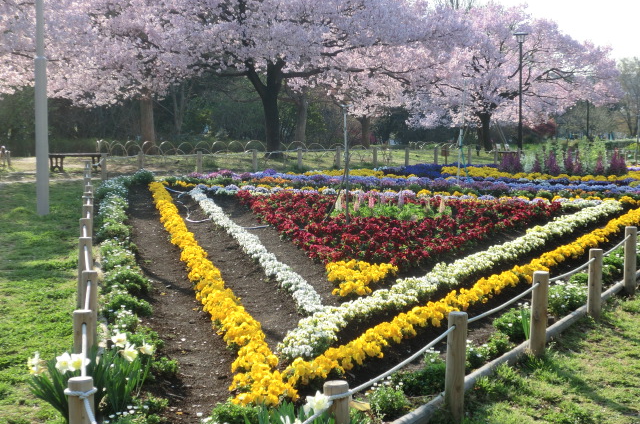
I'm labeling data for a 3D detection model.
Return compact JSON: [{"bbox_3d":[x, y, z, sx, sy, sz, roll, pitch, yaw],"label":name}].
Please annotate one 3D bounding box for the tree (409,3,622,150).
[{"bbox_3d":[7.866,-5.425,44.000,8.700,6.000,8.200,0,5,0],"label":"tree"}]

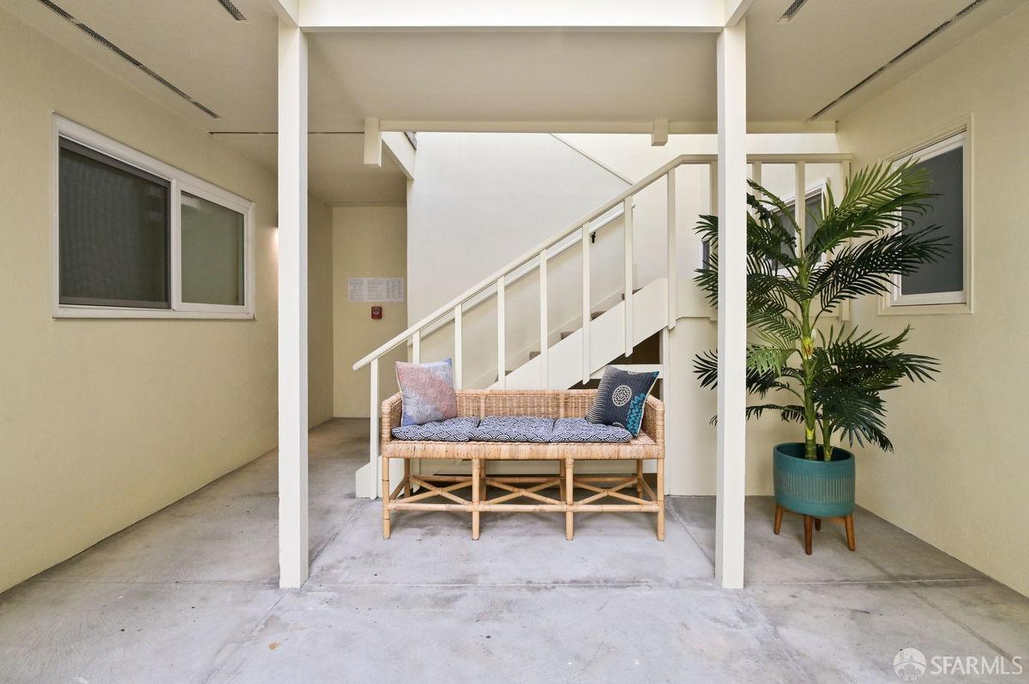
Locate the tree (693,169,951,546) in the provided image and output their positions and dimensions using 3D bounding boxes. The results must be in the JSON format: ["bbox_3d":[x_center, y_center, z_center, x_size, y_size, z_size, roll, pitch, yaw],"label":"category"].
[{"bbox_3d":[1.535,0.076,2.510,1.160,1.930,1.050,0,1,0],"label":"tree"}]

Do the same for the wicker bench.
[{"bbox_3d":[0.047,0.671,2.810,1.510,0.735,0.510,0,1,1],"label":"wicker bench"}]

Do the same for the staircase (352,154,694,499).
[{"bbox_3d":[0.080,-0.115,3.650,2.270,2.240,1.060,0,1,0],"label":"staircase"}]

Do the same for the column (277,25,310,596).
[{"bbox_3d":[-0.974,-0.149,2.145,0.089,2.440,0.089,0,1,0],"label":"column"}]

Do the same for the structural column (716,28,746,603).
[{"bbox_3d":[0.952,-0.149,2.145,0.089,2.440,0.089,0,1,0],"label":"structural column"}]

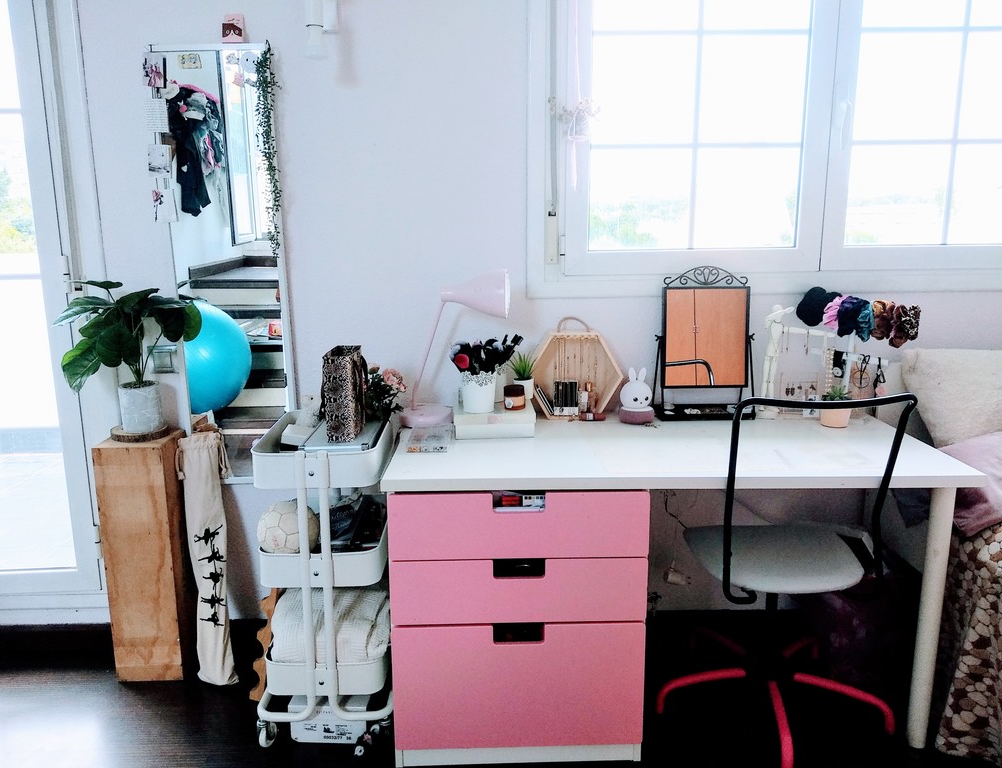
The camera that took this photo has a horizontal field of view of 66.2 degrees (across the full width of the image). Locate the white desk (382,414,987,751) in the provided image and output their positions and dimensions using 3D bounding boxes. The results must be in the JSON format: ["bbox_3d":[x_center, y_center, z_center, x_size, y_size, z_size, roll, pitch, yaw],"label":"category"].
[{"bbox_3d":[0.423,0.520,2.128,1.395,0.738,0.612,0,11,0],"label":"white desk"}]

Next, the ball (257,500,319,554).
[{"bbox_3d":[-0.549,0.381,1.987,0.169,0.169,0.169,0,11,-1],"label":"ball"}]

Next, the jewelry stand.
[{"bbox_3d":[0.939,-0.059,2.269,0.330,0.330,0.150,0,11,0],"label":"jewelry stand"}]

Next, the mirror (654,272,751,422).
[{"bbox_3d":[0.610,-0.121,2.298,0.280,0.440,0.120,0,11,0],"label":"mirror"}]

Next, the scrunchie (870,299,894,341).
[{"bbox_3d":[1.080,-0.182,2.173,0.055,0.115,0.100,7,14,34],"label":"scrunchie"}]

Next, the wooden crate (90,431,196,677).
[{"bbox_3d":[-1.040,0.508,2.300,0.182,0.711,0.208,-1,11,-3],"label":"wooden crate"}]

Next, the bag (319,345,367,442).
[{"bbox_3d":[-0.411,0.024,2.038,0.090,0.220,0.165,0,11,0],"label":"bag"}]

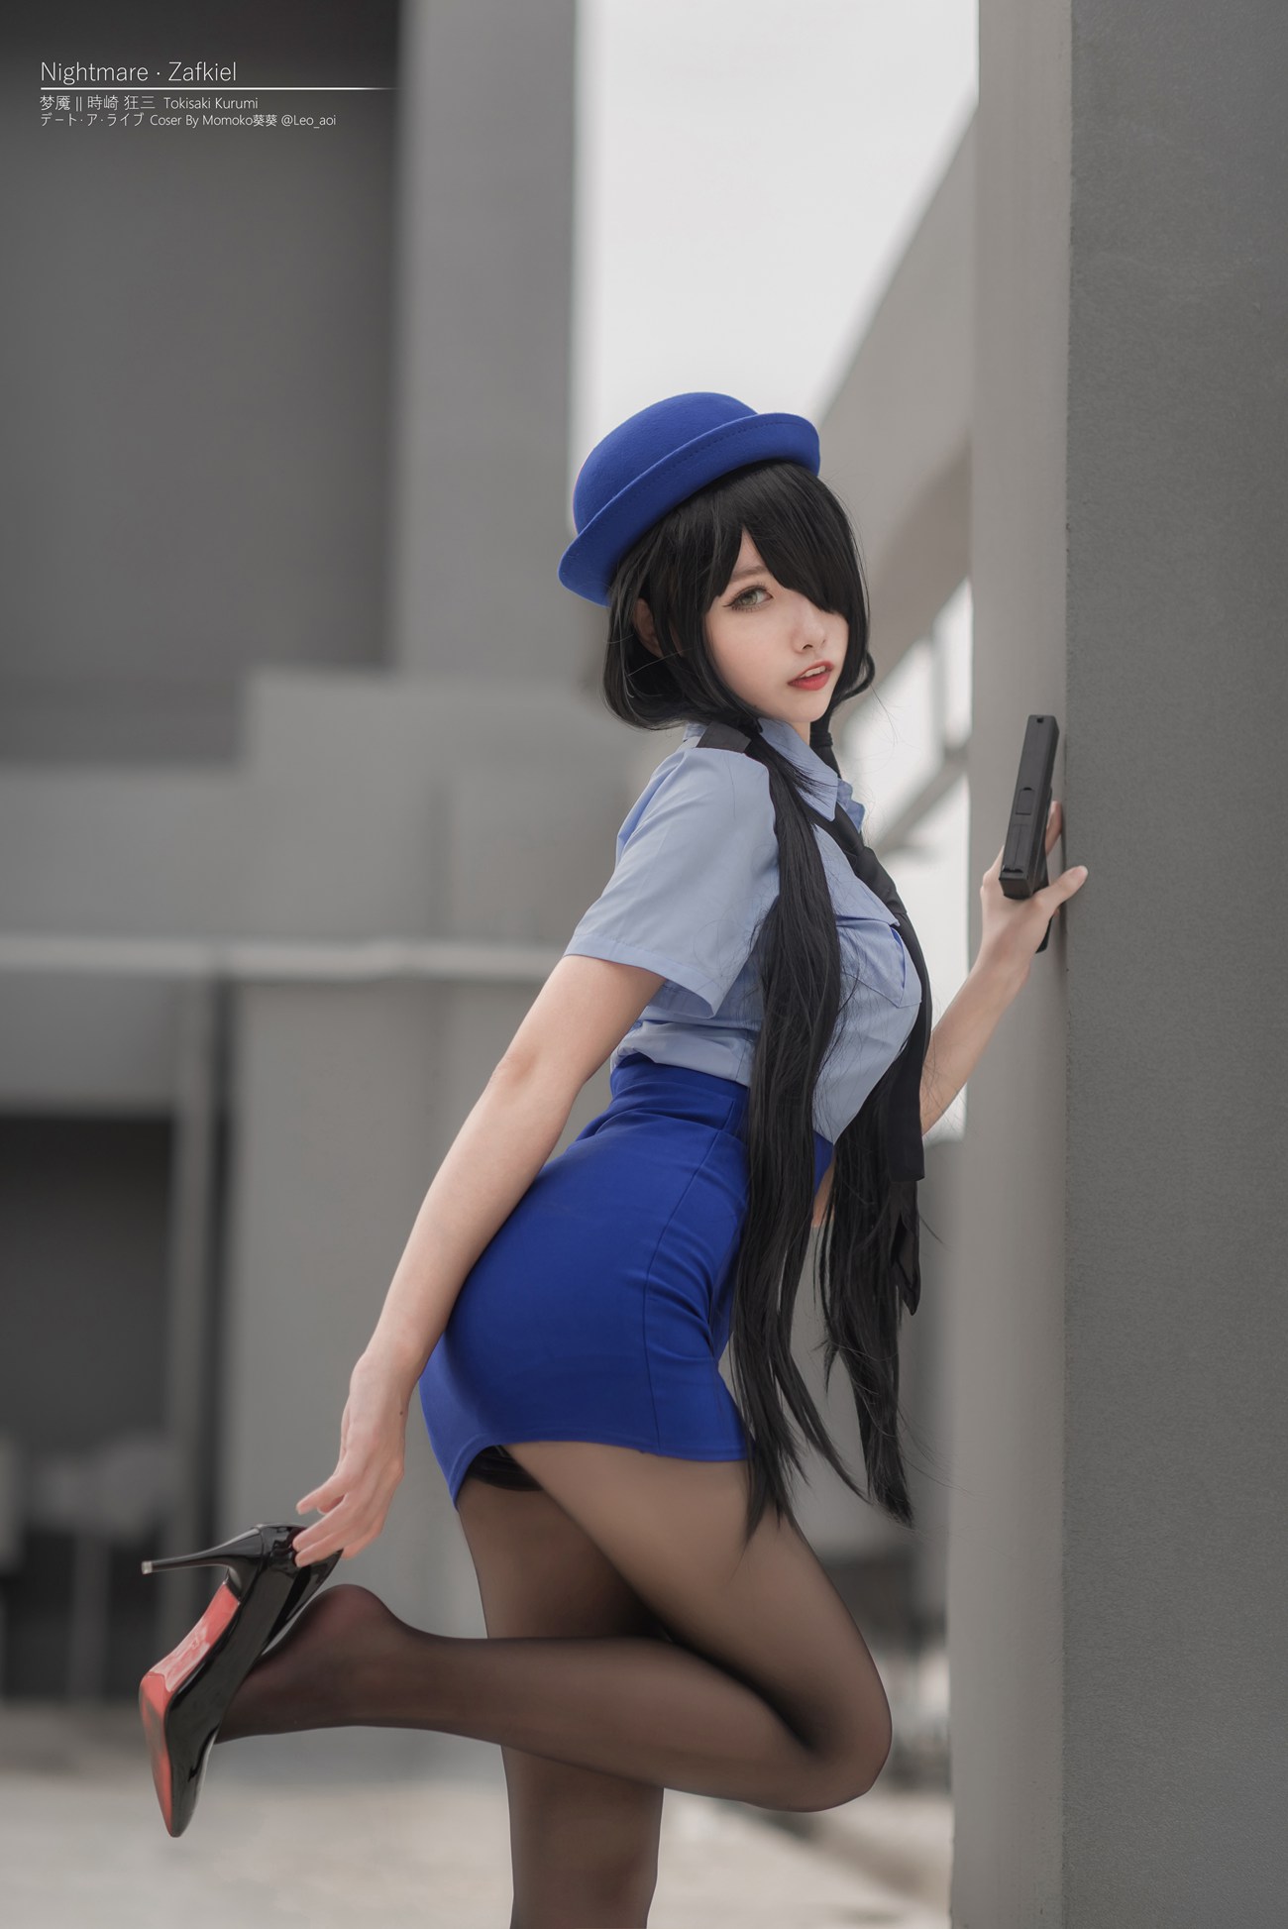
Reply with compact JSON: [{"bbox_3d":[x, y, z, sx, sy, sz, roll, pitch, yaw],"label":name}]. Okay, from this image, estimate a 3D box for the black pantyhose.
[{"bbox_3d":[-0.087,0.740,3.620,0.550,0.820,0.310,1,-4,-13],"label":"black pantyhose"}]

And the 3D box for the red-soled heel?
[{"bbox_3d":[-0.310,0.554,3.557,0.150,0.235,0.078,-8,18,-21],"label":"red-soled heel"}]

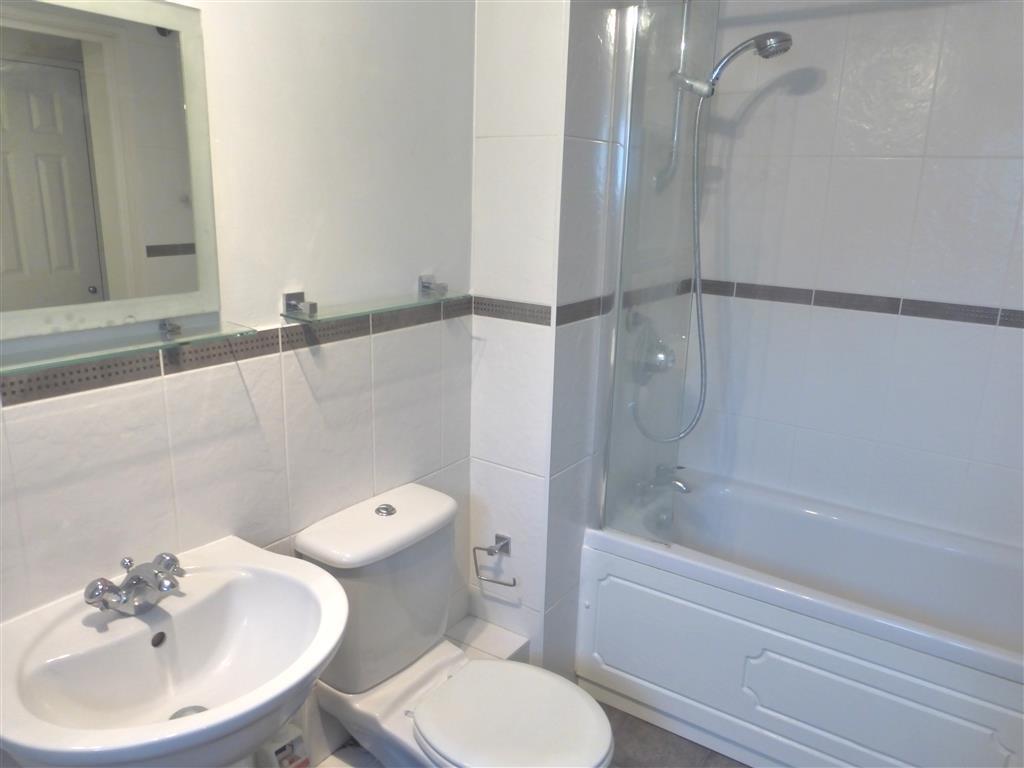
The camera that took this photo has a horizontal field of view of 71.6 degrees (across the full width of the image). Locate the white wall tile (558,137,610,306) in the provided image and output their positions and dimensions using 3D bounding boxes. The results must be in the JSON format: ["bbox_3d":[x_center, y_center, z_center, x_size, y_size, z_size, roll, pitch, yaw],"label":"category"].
[{"bbox_3d":[0.182,-0.410,1.814,0.010,0.401,0.234,12,18,33],"label":"white wall tile"}]

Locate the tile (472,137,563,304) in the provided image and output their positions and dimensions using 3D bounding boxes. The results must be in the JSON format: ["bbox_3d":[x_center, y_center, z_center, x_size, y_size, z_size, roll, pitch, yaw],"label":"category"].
[{"bbox_3d":[0.005,-0.407,1.783,0.245,0.400,0.010,12,18,33],"label":"tile"}]

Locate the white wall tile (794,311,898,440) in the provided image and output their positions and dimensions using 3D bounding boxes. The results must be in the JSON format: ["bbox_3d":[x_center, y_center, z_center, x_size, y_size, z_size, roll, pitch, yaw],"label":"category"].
[{"bbox_3d":[1.054,-0.034,2.248,0.243,0.400,0.010,12,18,33],"label":"white wall tile"}]

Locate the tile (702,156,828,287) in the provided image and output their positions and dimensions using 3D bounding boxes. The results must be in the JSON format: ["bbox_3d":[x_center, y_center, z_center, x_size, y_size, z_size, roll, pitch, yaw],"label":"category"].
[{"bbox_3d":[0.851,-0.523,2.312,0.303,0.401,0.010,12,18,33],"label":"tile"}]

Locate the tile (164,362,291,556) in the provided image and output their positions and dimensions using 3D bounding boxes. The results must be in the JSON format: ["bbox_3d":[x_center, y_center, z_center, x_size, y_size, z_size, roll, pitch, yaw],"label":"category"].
[{"bbox_3d":[-0.539,0.155,1.377,0.010,0.400,0.243,12,18,33],"label":"tile"}]

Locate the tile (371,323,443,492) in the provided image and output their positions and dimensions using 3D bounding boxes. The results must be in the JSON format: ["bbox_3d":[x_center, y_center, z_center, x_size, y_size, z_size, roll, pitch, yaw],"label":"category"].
[{"bbox_3d":[-0.257,0.058,1.770,0.010,0.400,0.243,12,18,33],"label":"tile"}]

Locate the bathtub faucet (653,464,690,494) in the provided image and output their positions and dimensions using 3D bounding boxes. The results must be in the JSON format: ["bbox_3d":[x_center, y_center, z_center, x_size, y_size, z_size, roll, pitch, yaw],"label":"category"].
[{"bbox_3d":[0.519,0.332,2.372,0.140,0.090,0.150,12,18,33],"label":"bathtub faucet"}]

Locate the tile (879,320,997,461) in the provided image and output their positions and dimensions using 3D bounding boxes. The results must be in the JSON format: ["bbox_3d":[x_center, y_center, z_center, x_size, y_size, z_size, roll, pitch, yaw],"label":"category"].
[{"bbox_3d":[1.272,0.009,2.138,0.250,0.401,0.010,12,18,33],"label":"tile"}]

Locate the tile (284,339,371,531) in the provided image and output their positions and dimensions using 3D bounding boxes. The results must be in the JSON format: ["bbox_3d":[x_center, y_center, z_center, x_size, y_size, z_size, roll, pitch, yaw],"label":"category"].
[{"bbox_3d":[-0.404,0.108,1.586,0.010,0.401,0.250,12,18,33],"label":"tile"}]

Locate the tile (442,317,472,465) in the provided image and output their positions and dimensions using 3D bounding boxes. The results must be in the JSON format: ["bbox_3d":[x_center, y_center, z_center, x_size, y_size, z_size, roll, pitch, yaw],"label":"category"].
[{"bbox_3d":[-0.151,0.021,1.918,0.010,0.400,0.121,12,18,33],"label":"tile"}]

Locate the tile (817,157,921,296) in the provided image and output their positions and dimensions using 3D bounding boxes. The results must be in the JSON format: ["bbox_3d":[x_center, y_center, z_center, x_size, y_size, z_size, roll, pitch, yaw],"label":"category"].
[{"bbox_3d":[1.079,-0.476,2.159,0.250,0.401,0.010,12,18,33],"label":"tile"}]

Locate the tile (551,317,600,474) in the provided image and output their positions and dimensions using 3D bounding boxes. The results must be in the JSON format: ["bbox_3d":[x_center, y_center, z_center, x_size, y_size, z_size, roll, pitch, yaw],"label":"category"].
[{"bbox_3d":[0.170,0.032,1.932,0.010,0.401,0.234,12,18,33],"label":"tile"}]

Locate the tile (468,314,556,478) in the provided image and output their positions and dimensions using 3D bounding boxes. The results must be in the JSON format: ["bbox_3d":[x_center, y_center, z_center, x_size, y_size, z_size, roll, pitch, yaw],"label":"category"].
[{"bbox_3d":[-0.007,0.030,1.901,0.245,0.400,0.010,12,18,33],"label":"tile"}]

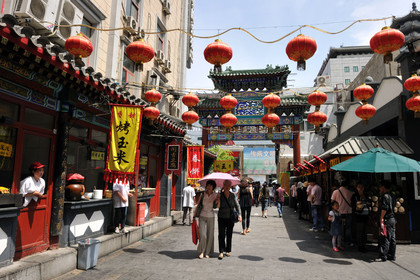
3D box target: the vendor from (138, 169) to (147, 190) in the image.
[{"bbox_3d":[-2.146,1.653,8.900,0.360,1.600,0.460,-3,-9,26],"label":"vendor"}]

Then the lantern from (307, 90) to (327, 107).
[{"bbox_3d":[2.246,-0.878,5.850,0.380,0.315,0.380,-2,-10,11],"label":"lantern"}]

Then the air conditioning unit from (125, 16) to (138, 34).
[{"bbox_3d":[-4.039,-5.981,14.500,0.320,0.580,0.780,-1,-9,11],"label":"air conditioning unit"}]

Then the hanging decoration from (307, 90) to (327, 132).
[{"bbox_3d":[2.171,-0.571,5.670,0.360,0.850,0.360,0,-8,12],"label":"hanging decoration"}]

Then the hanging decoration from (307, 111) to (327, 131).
[{"bbox_3d":[2.169,-0.379,5.670,0.360,0.390,0.360,0,-8,12],"label":"hanging decoration"}]

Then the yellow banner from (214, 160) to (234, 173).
[{"bbox_3d":[0.725,1.325,14.000,1.000,0.600,0.050,0,-8,12],"label":"yellow banner"}]

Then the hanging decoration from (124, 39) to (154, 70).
[{"bbox_3d":[-0.958,-1.181,3.860,0.380,0.455,0.380,-2,-10,11],"label":"hanging decoration"}]

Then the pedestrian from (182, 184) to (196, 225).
[{"bbox_3d":[-0.805,2.506,11.020,0.520,1.570,0.360,0,-9,6],"label":"pedestrian"}]

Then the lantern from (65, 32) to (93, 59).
[{"bbox_3d":[-1.908,-1.389,4.100,0.380,0.330,0.380,-2,-10,11],"label":"lantern"}]

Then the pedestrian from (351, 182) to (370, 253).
[{"bbox_3d":[3.731,1.910,6.975,0.480,1.630,0.360,-1,-9,14],"label":"pedestrian"}]

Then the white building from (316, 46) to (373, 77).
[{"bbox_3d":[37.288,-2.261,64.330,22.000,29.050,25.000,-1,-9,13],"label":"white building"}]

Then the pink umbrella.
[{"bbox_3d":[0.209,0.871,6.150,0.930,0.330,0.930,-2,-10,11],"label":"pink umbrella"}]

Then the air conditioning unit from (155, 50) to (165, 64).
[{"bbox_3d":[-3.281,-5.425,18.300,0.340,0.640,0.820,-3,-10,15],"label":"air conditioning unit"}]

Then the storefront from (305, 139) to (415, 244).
[{"bbox_3d":[4.796,1.699,9.800,2.250,2.950,4.200,-1,-9,11],"label":"storefront"}]

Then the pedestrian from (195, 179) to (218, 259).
[{"bbox_3d":[-0.056,1.665,5.986,0.500,1.600,0.360,1,-8,5],"label":"pedestrian"}]

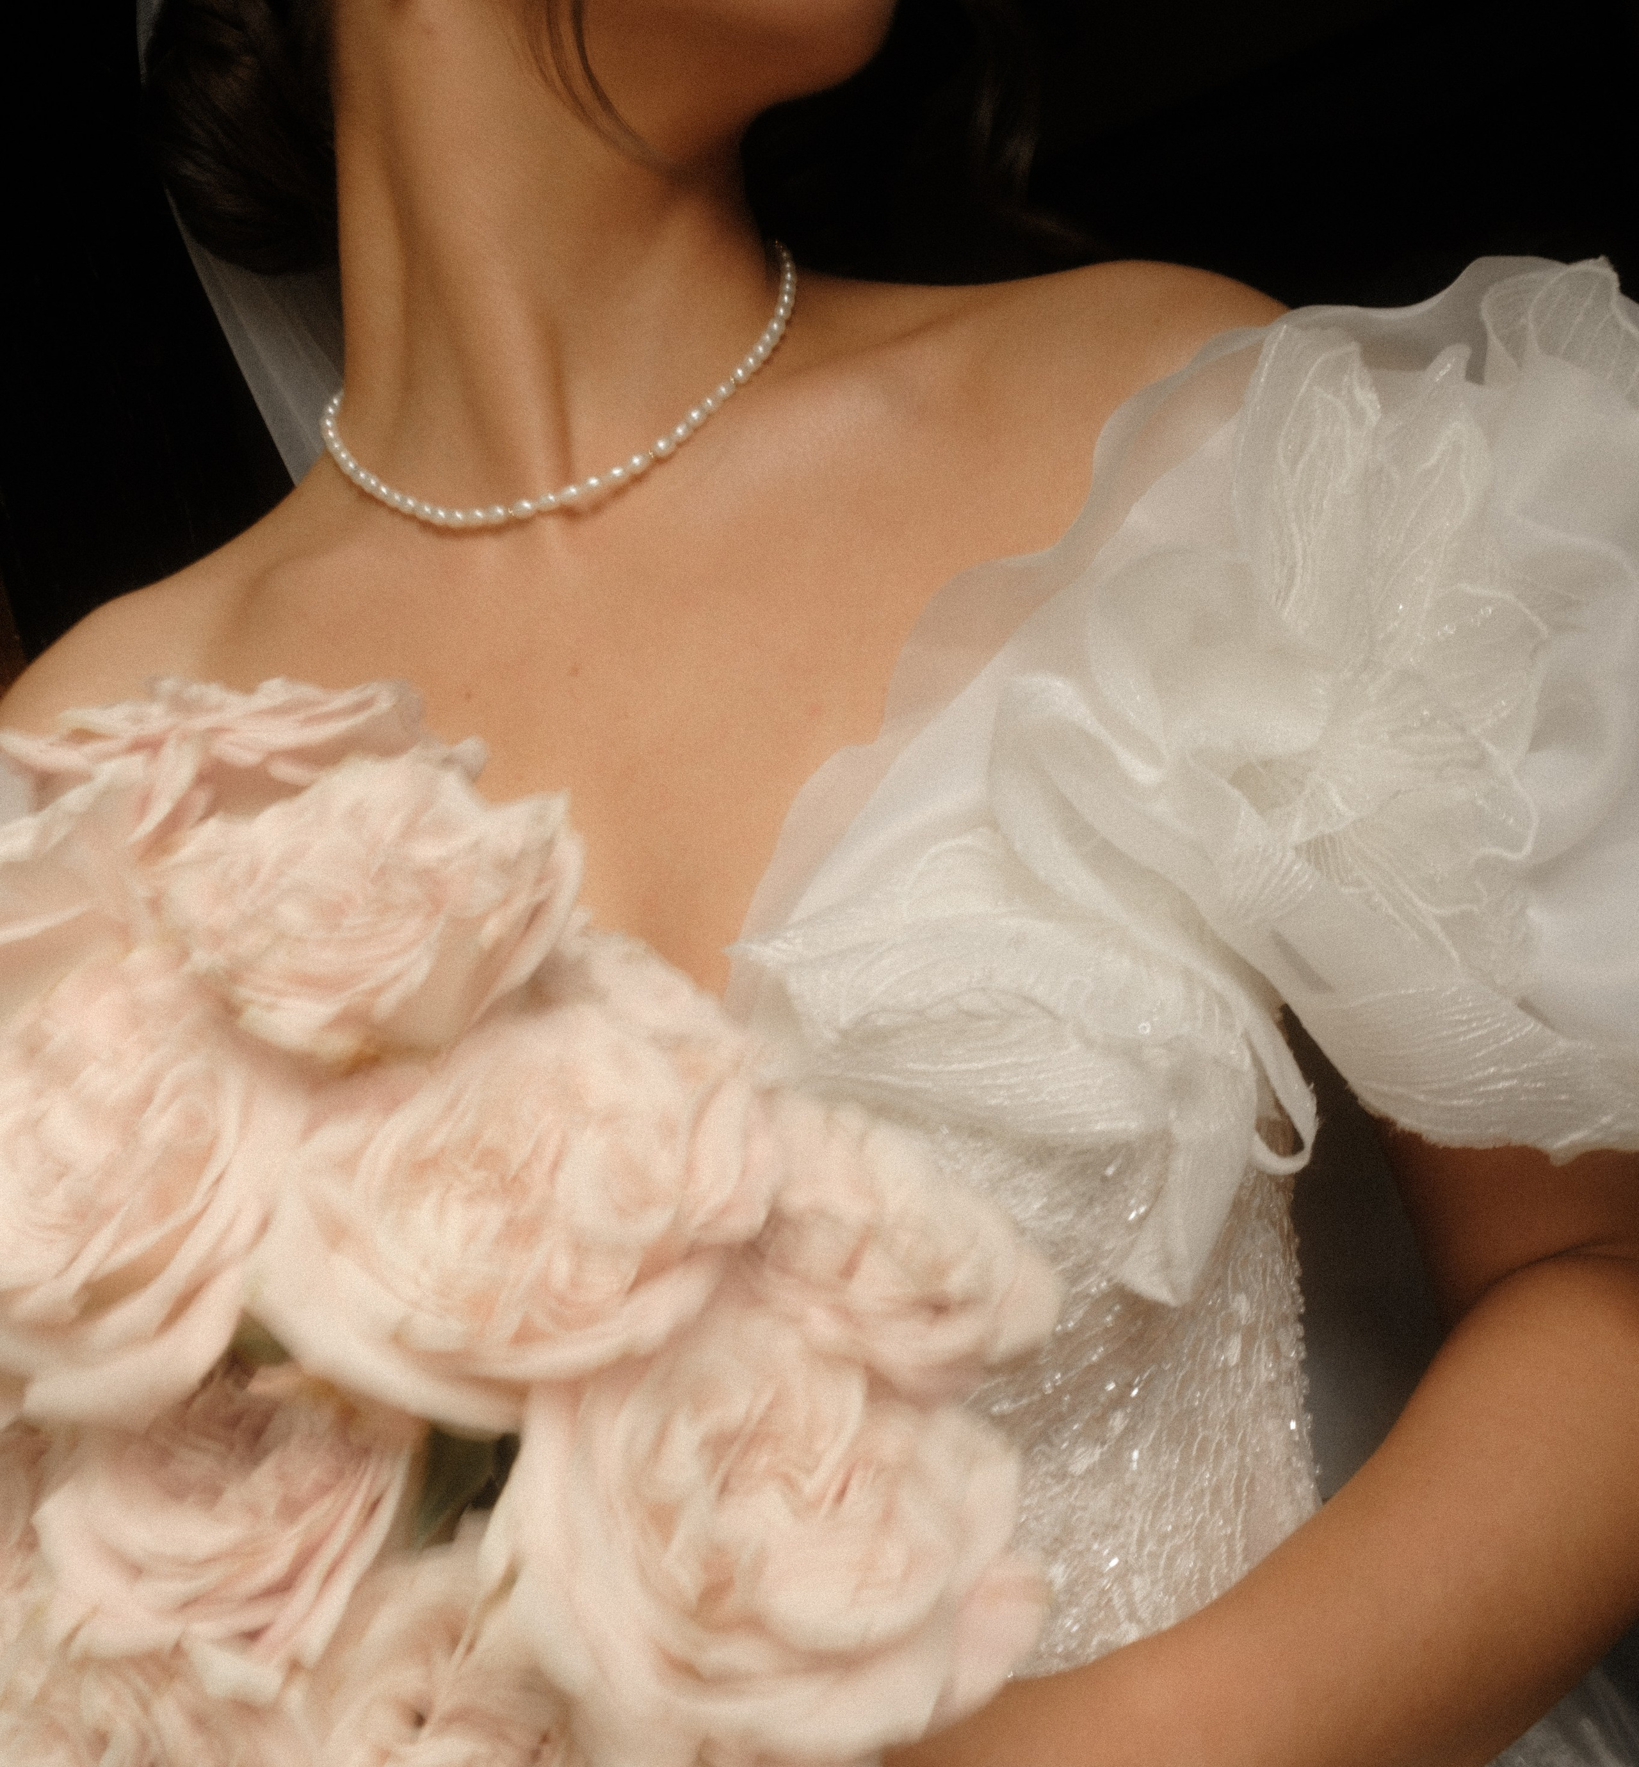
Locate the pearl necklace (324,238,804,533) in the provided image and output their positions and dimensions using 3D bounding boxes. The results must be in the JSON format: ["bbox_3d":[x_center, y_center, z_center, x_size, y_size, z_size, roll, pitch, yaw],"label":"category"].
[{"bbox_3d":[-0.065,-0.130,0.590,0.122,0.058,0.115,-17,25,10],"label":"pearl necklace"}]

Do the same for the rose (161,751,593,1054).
[{"bbox_3d":[-0.087,0.005,0.460,0.078,0.070,0.052,-2,-37,6],"label":"rose"}]

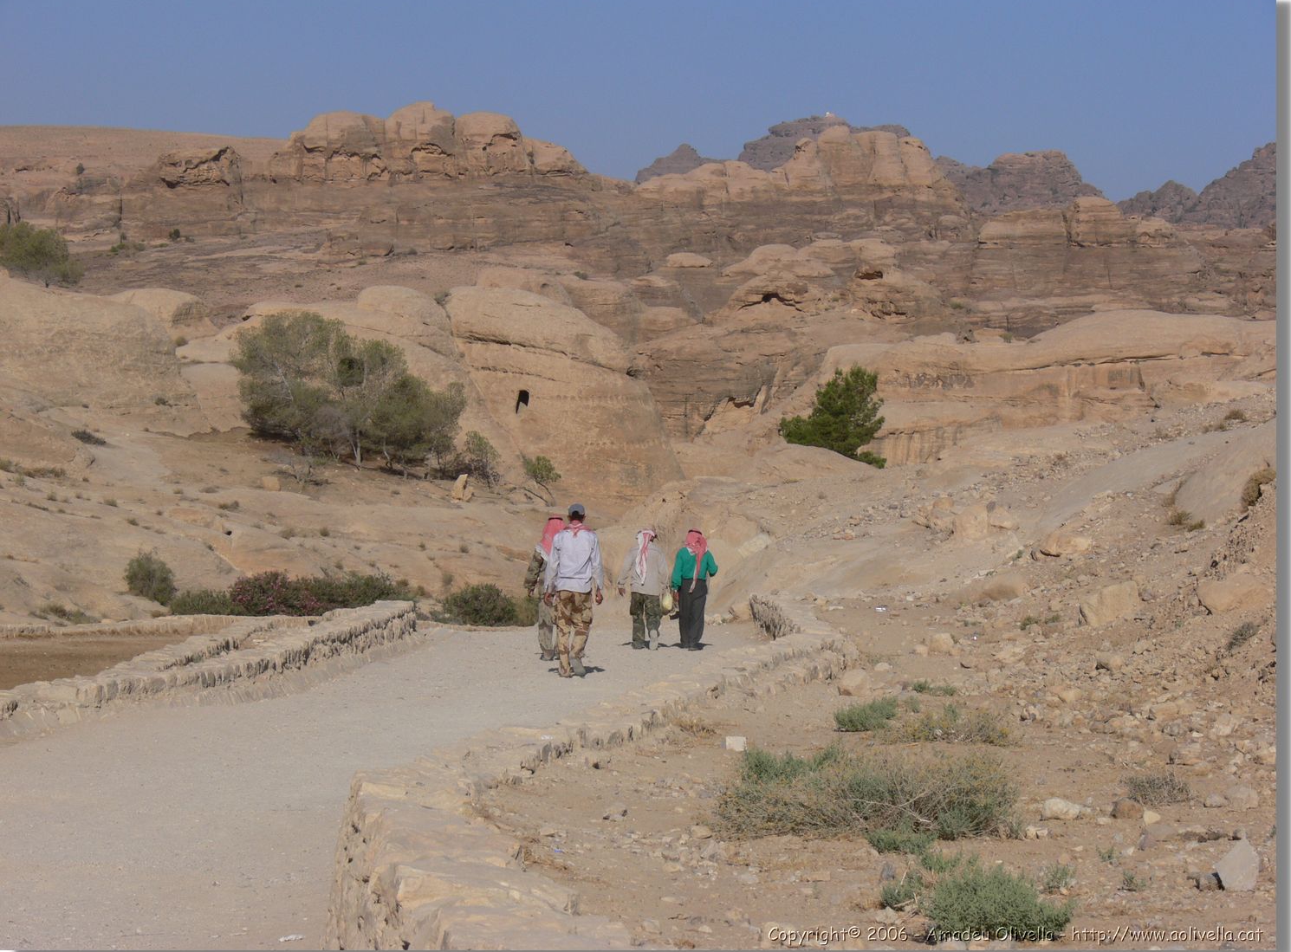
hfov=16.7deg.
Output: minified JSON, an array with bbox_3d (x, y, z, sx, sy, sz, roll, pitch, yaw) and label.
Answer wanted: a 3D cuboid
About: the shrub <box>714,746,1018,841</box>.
[{"bbox_3d":[1.051,1.513,21.000,1.447,0.387,1.013,0,0,0],"label":"shrub"}]

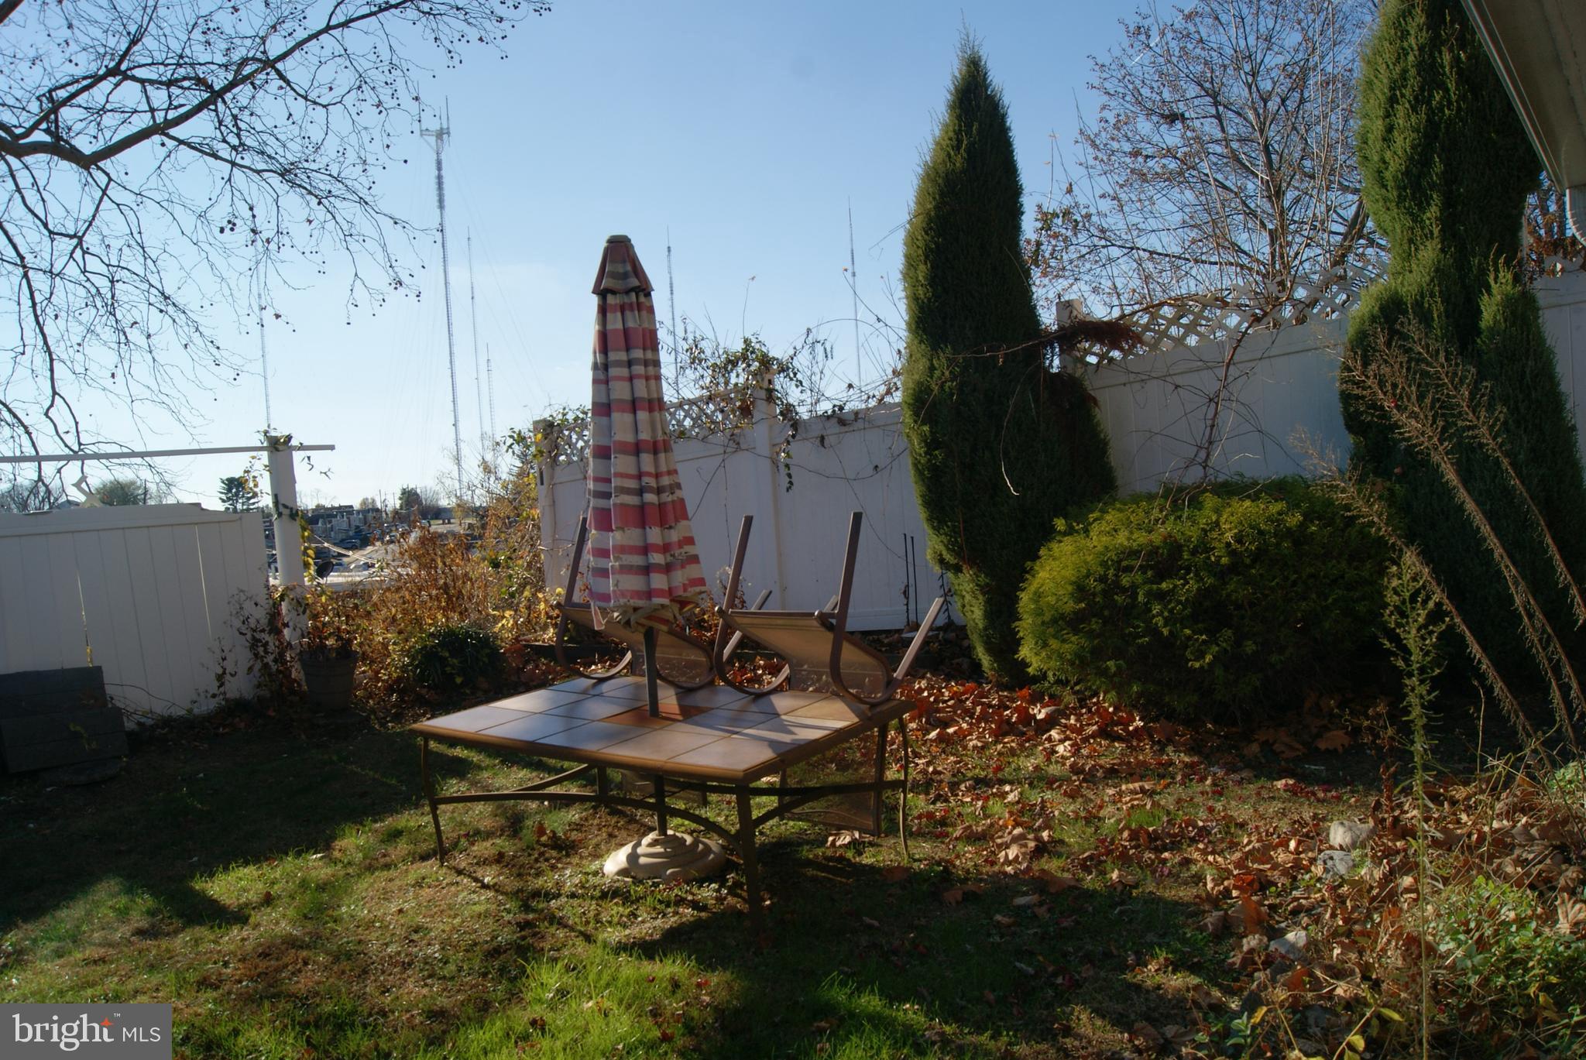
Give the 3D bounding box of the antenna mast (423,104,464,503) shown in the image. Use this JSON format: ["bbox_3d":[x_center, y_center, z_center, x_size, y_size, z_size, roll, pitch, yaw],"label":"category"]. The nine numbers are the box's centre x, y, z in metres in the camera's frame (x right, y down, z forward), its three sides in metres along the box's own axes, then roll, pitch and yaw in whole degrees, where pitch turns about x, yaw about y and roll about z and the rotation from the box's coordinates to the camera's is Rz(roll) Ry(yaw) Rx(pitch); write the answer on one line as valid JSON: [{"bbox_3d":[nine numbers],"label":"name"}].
[{"bbox_3d":[-48.834,-32.284,170.000,4.100,57.500,3.800,-4,3,0],"label":"antenna mast"}]

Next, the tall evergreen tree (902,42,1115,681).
[{"bbox_3d":[1.194,-0.917,6.650,1.180,3.500,1.100,-4,3,0],"label":"tall evergreen tree"}]

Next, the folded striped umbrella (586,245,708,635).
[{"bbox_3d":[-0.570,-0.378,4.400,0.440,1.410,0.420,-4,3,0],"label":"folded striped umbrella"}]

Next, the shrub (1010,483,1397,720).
[{"bbox_3d":[2.005,0.341,5.900,1.800,1.100,1.550,-4,3,0],"label":"shrub"}]

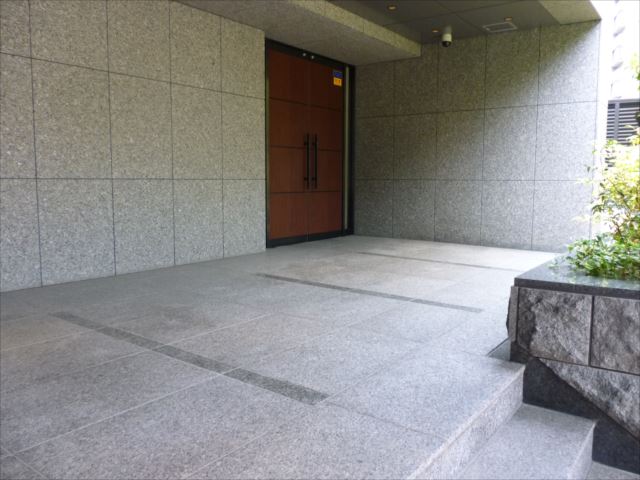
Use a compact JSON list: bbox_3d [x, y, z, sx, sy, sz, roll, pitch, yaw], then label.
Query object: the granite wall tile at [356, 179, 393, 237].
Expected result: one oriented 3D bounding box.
[{"bbox_3d":[0.781,-0.463,7.541,0.658,0.825,0.030,5,8,37],"label":"granite wall tile"}]

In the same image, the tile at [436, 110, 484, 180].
[{"bbox_3d":[1.823,-1.214,6.723,0.634,0.876,0.030,5,8,37],"label":"tile"}]

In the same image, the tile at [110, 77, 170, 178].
[{"bbox_3d":[-1.584,-0.985,4.594,0.030,0.880,0.620,5,8,37],"label":"tile"}]

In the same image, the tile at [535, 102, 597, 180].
[{"bbox_3d":[2.804,-1.121,5.917,0.631,0.880,0.030,5,8,37],"label":"tile"}]

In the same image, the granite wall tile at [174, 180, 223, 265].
[{"bbox_3d":[-1.212,-0.194,5.184,0.030,0.825,0.620,5,8,37],"label":"granite wall tile"}]

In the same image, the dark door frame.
[{"bbox_3d":[-0.117,-1.199,6.845,0.132,2.442,2.024,5,8,37],"label":"dark door frame"}]

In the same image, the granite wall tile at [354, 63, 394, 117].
[{"bbox_3d":[0.794,-2.121,7.403,0.661,0.766,0.030,5,8,37],"label":"granite wall tile"}]

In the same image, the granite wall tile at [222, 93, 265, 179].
[{"bbox_3d":[-0.808,-1.078,5.491,0.030,0.858,0.648,5,8,37],"label":"granite wall tile"}]

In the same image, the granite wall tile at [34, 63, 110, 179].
[{"bbox_3d":[-1.977,-0.936,4.148,0.030,0.894,0.625,5,8,37],"label":"granite wall tile"}]

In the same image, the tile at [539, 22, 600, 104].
[{"bbox_3d":[2.829,-2.003,5.868,0.622,0.893,0.030,5,8,37],"label":"tile"}]

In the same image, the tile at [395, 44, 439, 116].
[{"bbox_3d":[1.269,-2.094,6.802,0.614,0.862,0.030,5,8,37],"label":"tile"}]

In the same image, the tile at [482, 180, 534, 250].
[{"bbox_3d":[2.298,-0.321,6.396,0.631,0.825,0.030,5,8,37],"label":"tile"}]

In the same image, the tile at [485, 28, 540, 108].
[{"bbox_3d":[2.330,-2.048,6.243,0.630,0.893,0.030,5,8,37],"label":"tile"}]

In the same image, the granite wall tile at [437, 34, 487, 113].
[{"bbox_3d":[1.763,-2.049,6.434,0.614,0.862,0.030,5,8,37],"label":"granite wall tile"}]

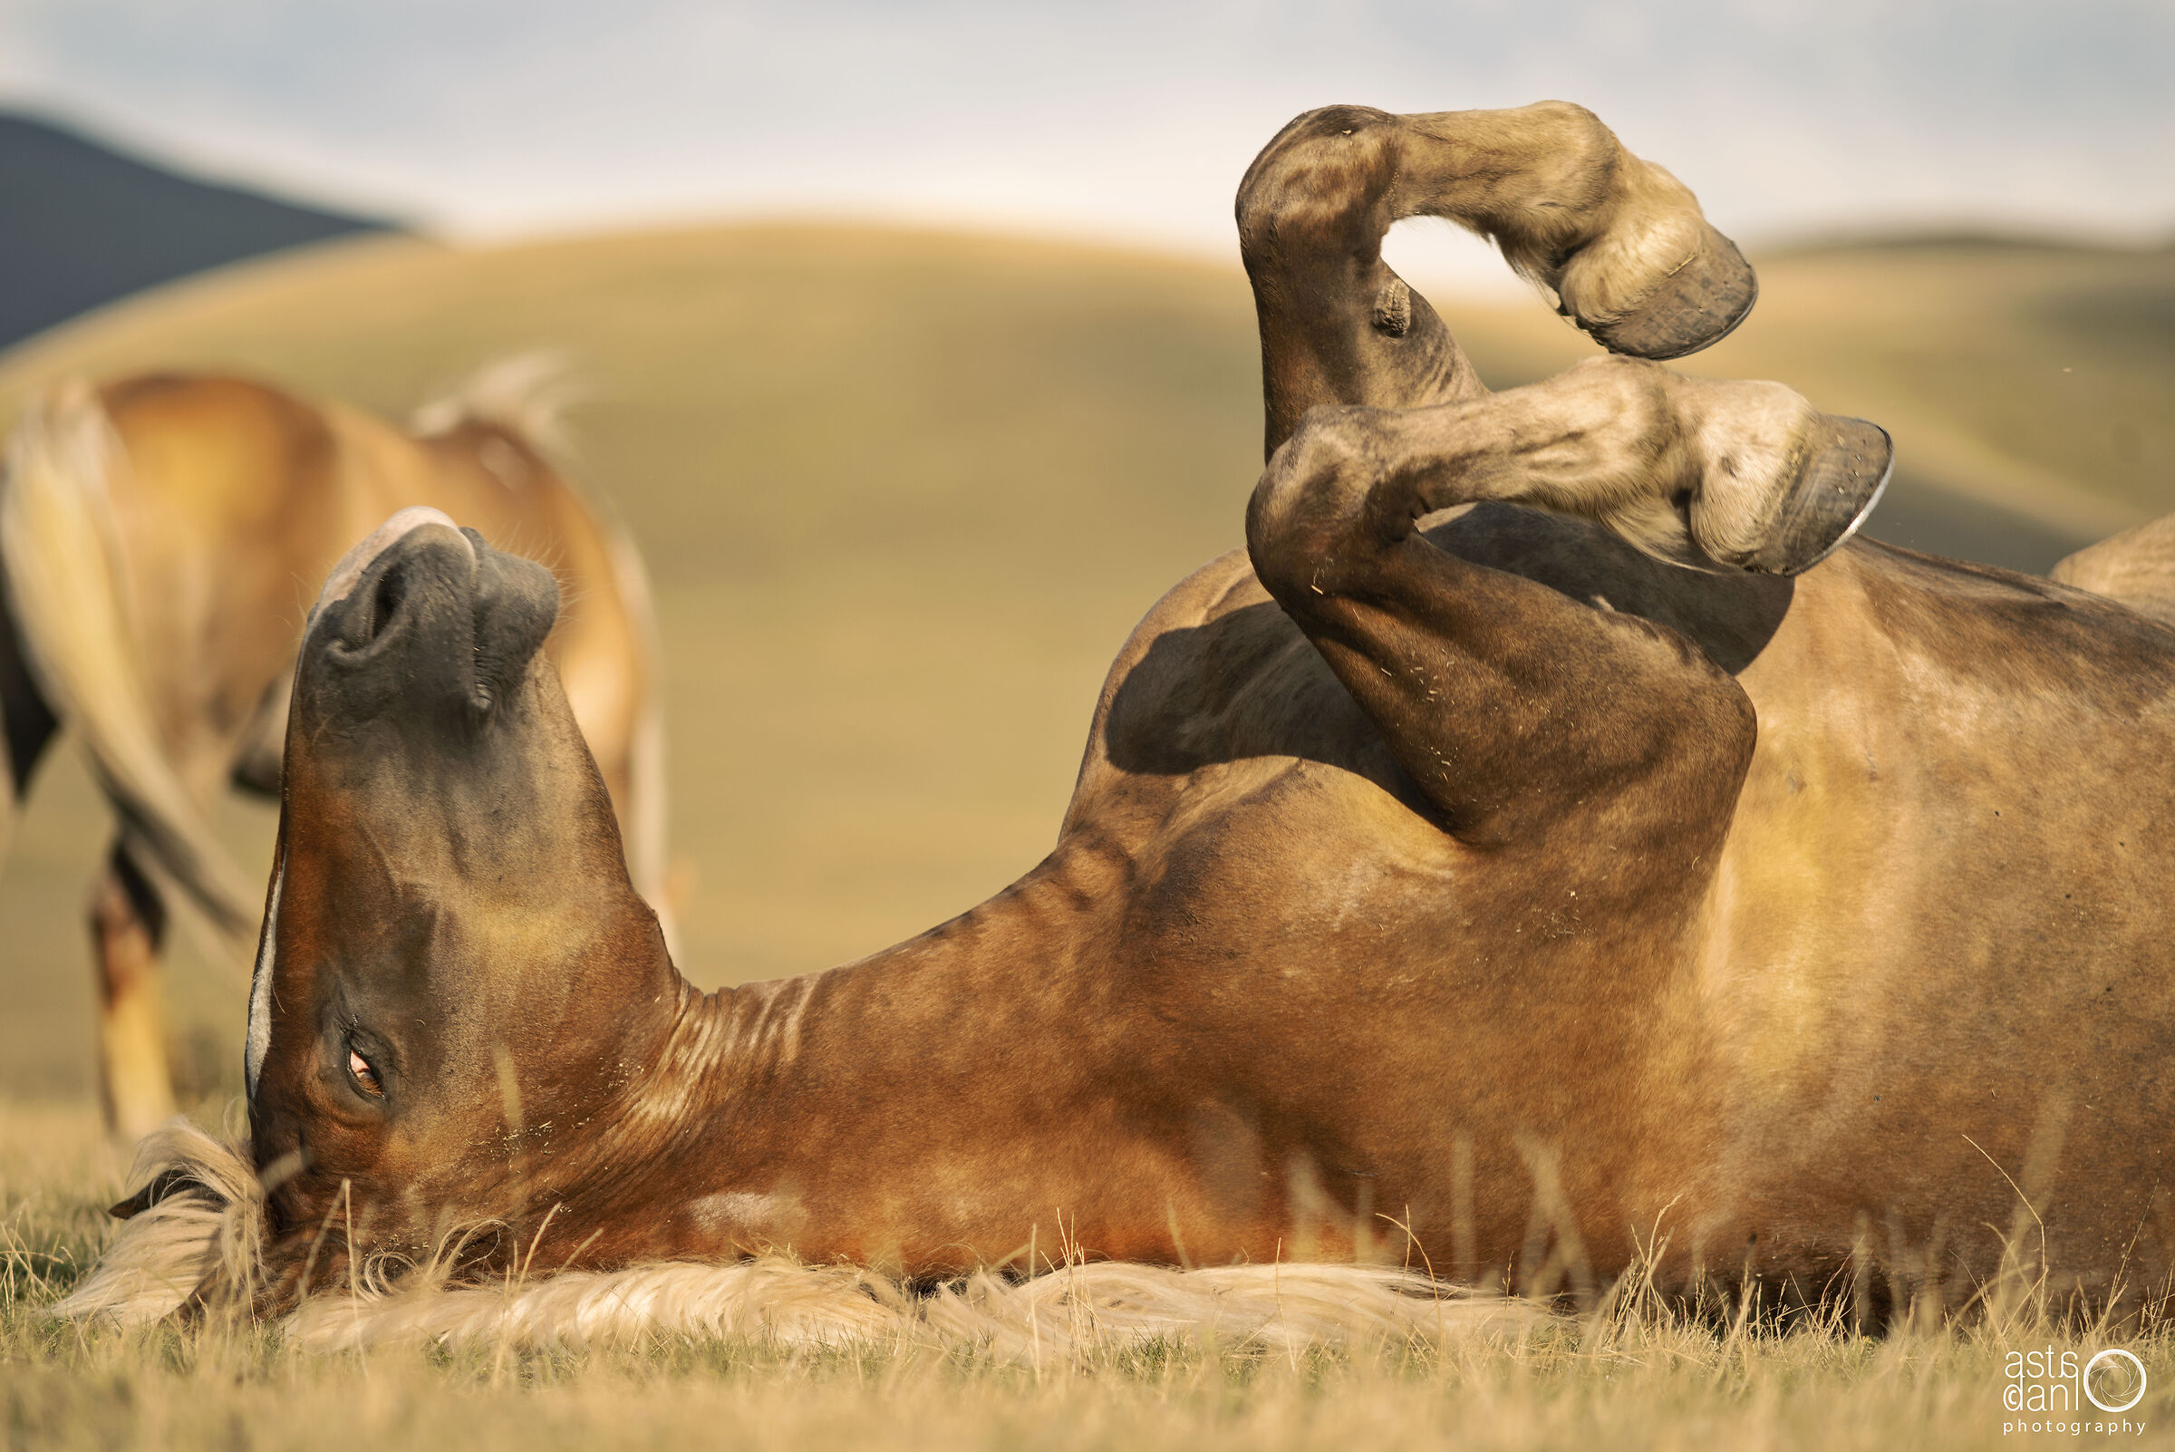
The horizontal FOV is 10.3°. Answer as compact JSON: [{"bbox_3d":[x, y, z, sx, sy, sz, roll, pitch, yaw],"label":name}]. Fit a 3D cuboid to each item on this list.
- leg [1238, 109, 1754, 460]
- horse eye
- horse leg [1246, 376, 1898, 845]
[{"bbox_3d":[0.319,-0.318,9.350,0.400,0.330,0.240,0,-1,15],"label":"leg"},{"bbox_3d":[-0.537,0.259,9.000,0.024,0.041,0.022,-35,-7,3],"label":"horse eye"},{"bbox_3d":[0.360,-0.091,9.100,0.470,0.365,0.230,0,-1,-6],"label":"horse leg"}]

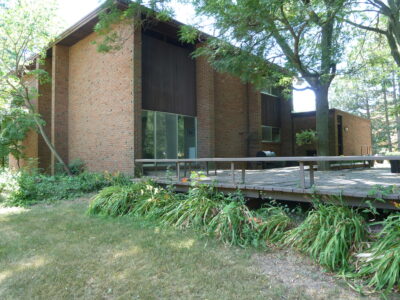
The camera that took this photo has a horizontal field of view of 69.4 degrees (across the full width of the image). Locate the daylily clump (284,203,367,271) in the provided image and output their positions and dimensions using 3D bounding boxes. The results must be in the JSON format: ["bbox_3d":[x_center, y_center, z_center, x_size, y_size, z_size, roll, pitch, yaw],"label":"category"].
[{"bbox_3d":[1.410,0.885,3.270,0.880,0.600,0.820,-2,-3,41],"label":"daylily clump"}]

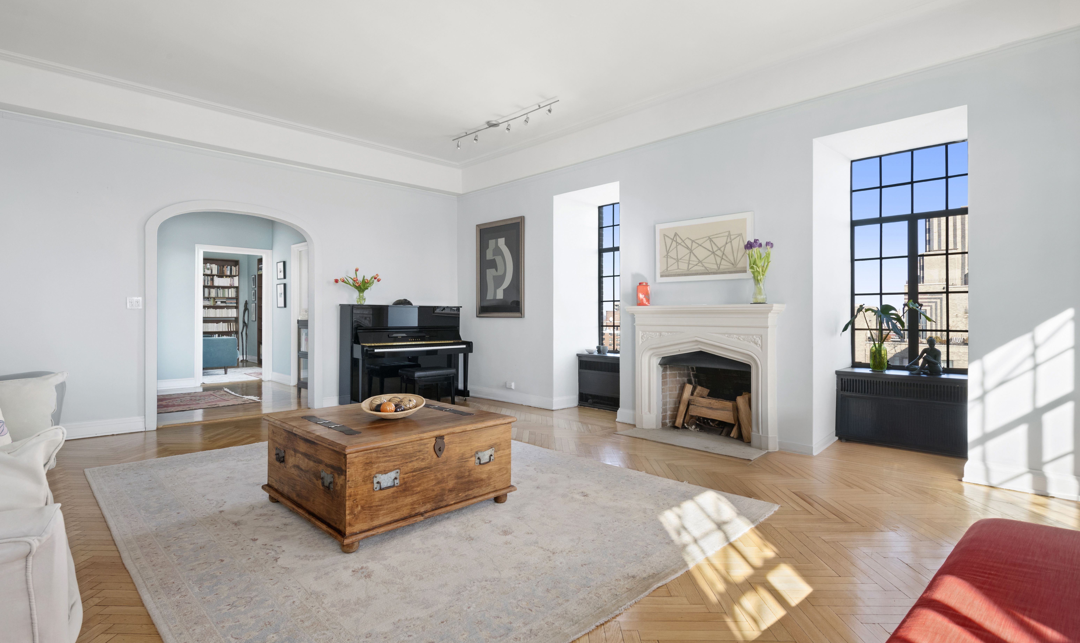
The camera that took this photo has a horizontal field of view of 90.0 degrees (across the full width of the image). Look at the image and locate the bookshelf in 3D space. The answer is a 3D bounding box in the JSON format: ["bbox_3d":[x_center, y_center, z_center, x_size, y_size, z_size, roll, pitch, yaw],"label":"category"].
[{"bbox_3d":[-7.455,-0.203,12.358,0.941,2.392,0.322,0,0,-45],"label":"bookshelf"}]

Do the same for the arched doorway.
[{"bbox_3d":[-3.197,-0.104,5.759,1.678,2.282,0.215,0,0,-45],"label":"arched doorway"}]

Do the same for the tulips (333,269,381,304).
[{"bbox_3d":[-2.102,-0.400,6.243,0.480,0.410,0.400,0,1,-45],"label":"tulips"}]

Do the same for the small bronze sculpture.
[{"bbox_3d":[3.088,0.280,4.339,0.172,0.305,0.249,0,0,-45],"label":"small bronze sculpture"}]

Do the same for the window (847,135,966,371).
[{"bbox_3d":[3.124,-0.514,4.521,0.075,1.849,0.941,0,0,-45],"label":"window"}]

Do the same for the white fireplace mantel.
[{"bbox_3d":[1.417,0.453,4.844,0.215,1.187,1.454,0,0,-45],"label":"white fireplace mantel"}]

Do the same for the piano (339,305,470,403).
[{"bbox_3d":[-1.575,0.409,6.583,1.520,1.205,0.590,0,1,-45],"label":"piano"}]

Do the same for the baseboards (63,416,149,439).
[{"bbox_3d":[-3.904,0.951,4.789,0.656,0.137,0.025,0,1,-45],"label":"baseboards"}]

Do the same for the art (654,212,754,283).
[{"bbox_3d":[1.467,-0.653,4.914,0.038,0.563,0.958,0,0,-45],"label":"art"}]

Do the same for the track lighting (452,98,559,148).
[{"bbox_3d":[-0.407,-2.062,5.708,0.145,0.183,1.656,0,0,-45],"label":"track lighting"}]

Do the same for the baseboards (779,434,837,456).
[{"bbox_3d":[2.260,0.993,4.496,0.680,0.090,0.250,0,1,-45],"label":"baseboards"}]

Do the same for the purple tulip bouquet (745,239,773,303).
[{"bbox_3d":[1.796,-0.410,4.434,0.215,0.532,0.237,0,0,-45],"label":"purple tulip bouquet"}]

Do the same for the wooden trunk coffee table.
[{"bbox_3d":[-0.855,0.791,3.089,1.030,0.477,1.030,0,1,-45],"label":"wooden trunk coffee table"}]

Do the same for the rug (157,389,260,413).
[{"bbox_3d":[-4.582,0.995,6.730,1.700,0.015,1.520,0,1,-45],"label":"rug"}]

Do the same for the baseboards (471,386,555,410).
[{"bbox_3d":[-0.451,0.947,6.825,0.025,0.133,1.735,0,1,-45],"label":"baseboards"}]

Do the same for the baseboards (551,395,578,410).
[{"bbox_3d":[0.290,0.953,6.353,0.430,0.133,0.025,0,1,-45],"label":"baseboards"}]

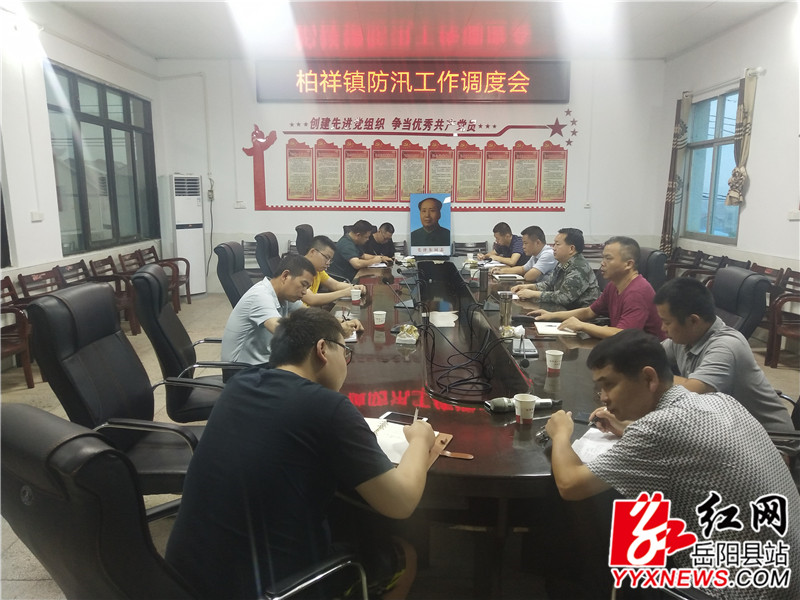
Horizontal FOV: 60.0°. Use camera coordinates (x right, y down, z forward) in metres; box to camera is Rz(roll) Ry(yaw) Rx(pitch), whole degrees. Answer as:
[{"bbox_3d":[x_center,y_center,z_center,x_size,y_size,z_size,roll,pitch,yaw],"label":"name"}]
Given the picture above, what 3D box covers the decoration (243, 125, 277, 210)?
[{"bbox_3d":[-2.066,-1.954,10.258,0.506,1.250,0.030,0,9,0],"label":"decoration"}]

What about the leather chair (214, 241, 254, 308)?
[{"bbox_3d":[-1.028,0.116,5.571,0.740,1.130,0.630,0,9,2],"label":"leather chair"}]

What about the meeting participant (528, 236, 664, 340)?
[{"bbox_3d":[1.175,0.246,4.265,0.840,1.270,0.600,0,9,1],"label":"meeting participant"}]

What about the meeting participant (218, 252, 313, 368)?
[{"bbox_3d":[-0.634,0.341,3.955,0.800,1.190,0.520,1,9,5],"label":"meeting participant"}]

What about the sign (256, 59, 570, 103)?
[{"bbox_3d":[0.201,-3.167,10.075,4.530,0.610,0.100,0,9,1],"label":"sign"}]

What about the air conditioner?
[{"bbox_3d":[-3.131,-0.907,10.064,0.350,1.750,0.500,7,12,38],"label":"air conditioner"}]

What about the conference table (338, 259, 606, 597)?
[{"bbox_3d":[0.359,0.356,5.228,1.620,0.755,6.600,0,9,1],"label":"conference table"}]

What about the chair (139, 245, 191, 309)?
[{"bbox_3d":[-3.121,-0.309,9.290,0.580,0.820,0.580,0,9,1],"label":"chair"}]

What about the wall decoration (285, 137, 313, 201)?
[{"bbox_3d":[-1.487,-1.939,10.335,0.390,0.920,0.025,0,9,1],"label":"wall decoration"}]

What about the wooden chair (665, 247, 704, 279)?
[{"bbox_3d":[3.482,-0.229,8.874,0.570,0.830,0.570,0,9,1],"label":"wooden chair"}]

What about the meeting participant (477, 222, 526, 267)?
[{"bbox_3d":[1.150,-0.262,7.700,0.800,1.200,0.520,-3,9,-18],"label":"meeting participant"}]

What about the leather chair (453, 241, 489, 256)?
[{"bbox_3d":[1.047,-0.440,10.203,0.560,0.830,0.570,0,9,1],"label":"leather chair"}]

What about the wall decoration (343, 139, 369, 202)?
[{"bbox_3d":[-0.643,-1.922,10.322,0.390,0.920,0.025,0,9,1],"label":"wall decoration"}]

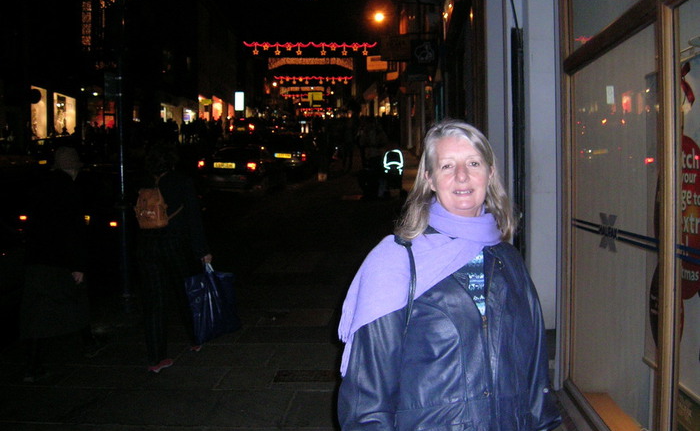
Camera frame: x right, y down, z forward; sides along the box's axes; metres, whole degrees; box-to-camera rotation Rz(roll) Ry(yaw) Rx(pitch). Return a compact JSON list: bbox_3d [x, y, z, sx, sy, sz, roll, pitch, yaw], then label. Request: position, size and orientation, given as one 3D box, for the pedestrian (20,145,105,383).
[{"bbox_3d":[-2.066,0.282,5.057,0.480,1.600,0.500,0,3,20],"label":"pedestrian"}]

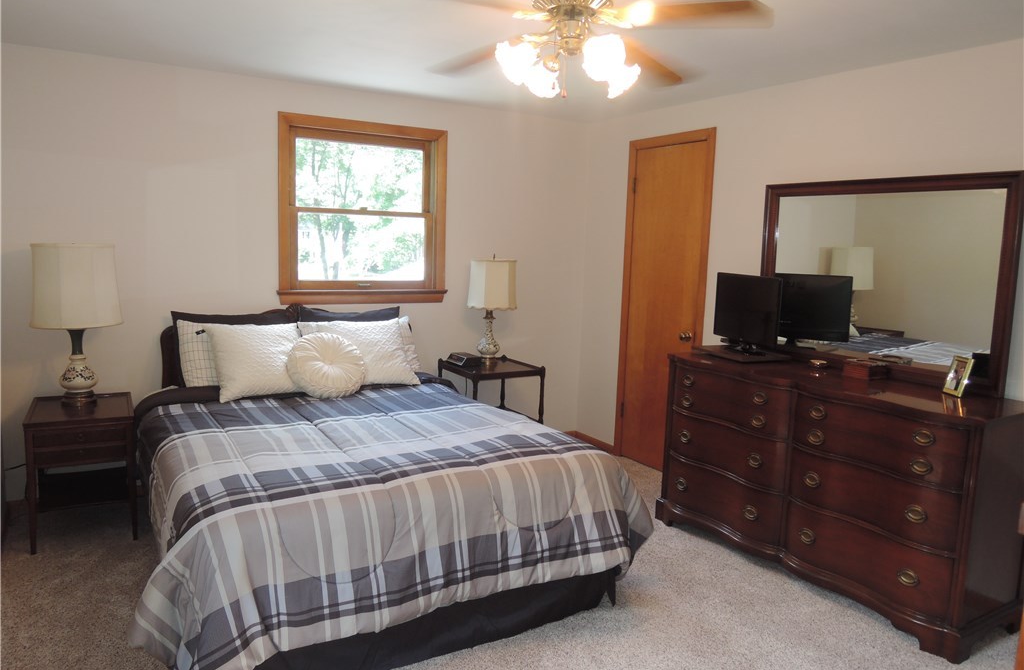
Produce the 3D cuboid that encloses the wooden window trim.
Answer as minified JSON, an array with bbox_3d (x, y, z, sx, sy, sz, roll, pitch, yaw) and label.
[{"bbox_3d":[-0.869,-0.726,4.282,1.060,1.080,0.090,-3,9,-31],"label":"wooden window trim"}]

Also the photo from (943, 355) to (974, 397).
[{"bbox_3d":[1.786,0.170,2.826,0.030,0.156,0.100,14,6,-10],"label":"photo"}]

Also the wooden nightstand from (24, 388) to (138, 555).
[{"bbox_3d":[-2.060,0.641,3.422,0.425,0.600,0.530,-2,9,-27],"label":"wooden nightstand"}]

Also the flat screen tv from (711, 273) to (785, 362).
[{"bbox_3d":[1.216,-0.100,3.683,0.160,0.420,0.530,-1,8,-16],"label":"flat screen tv"}]

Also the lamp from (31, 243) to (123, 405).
[{"bbox_3d":[-2.076,-0.046,3.382,0.376,0.770,0.376,-3,9,-31],"label":"lamp"}]

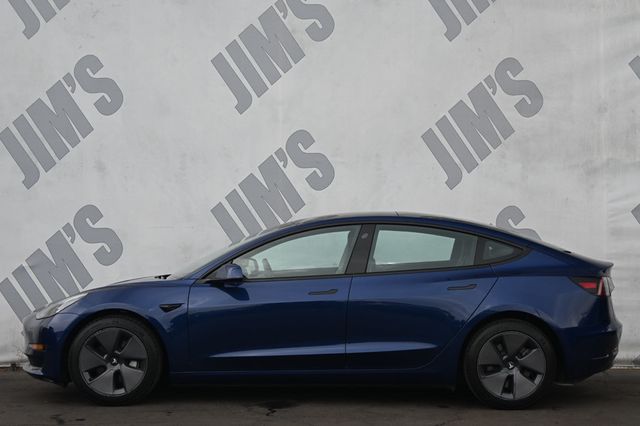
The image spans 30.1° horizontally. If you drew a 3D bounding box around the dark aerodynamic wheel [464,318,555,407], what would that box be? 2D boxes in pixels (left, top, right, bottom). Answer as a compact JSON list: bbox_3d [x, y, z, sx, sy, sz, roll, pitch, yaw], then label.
[{"bbox_3d":[1.380,1.101,8.675,0.668,0.665,0.235,0,-1,1],"label":"dark aerodynamic wheel"}]

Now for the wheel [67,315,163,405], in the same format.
[{"bbox_3d":[-1.493,1.083,8.750,0.668,0.665,0.235,0,-1,1],"label":"wheel"}]

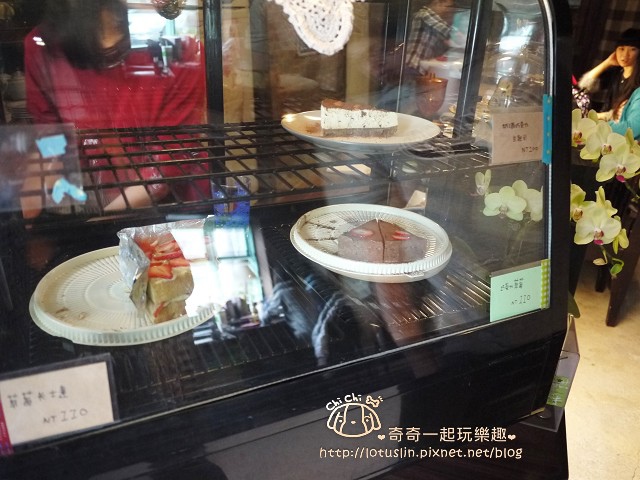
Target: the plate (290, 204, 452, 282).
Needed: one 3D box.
[{"bbox_3d":[0.086,-0.004,0.845,0.260,0.023,0.260,3,25,-1],"label":"plate"}]

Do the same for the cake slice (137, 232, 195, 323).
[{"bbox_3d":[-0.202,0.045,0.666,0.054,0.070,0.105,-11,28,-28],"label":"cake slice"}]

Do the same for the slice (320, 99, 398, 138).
[{"bbox_3d":[0.059,-0.181,0.774,0.108,0.045,0.055,3,25,-1],"label":"slice"}]

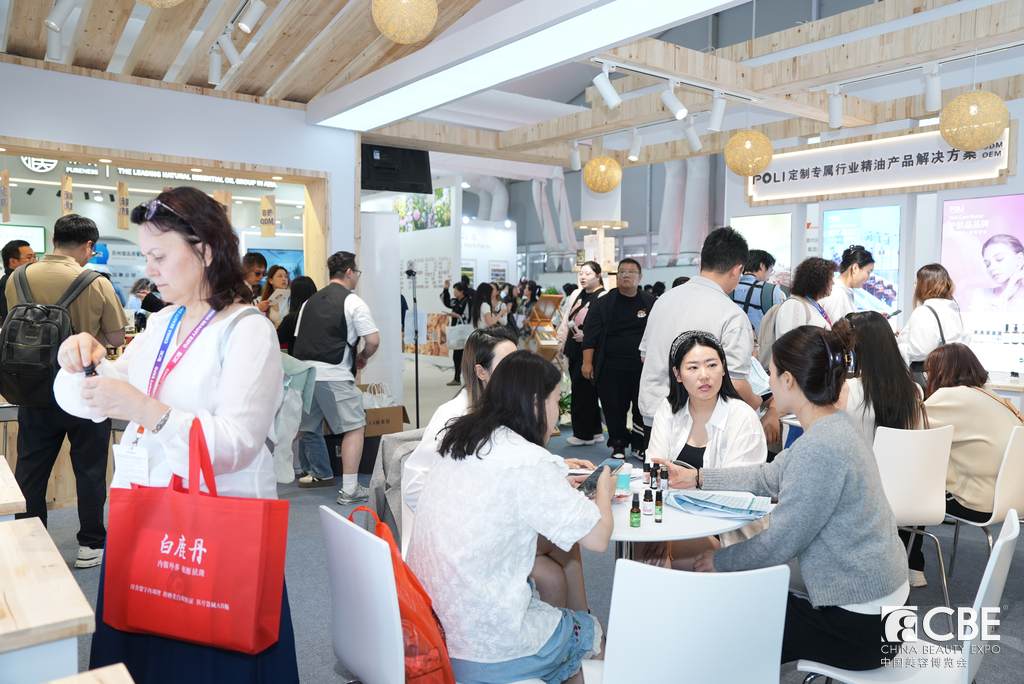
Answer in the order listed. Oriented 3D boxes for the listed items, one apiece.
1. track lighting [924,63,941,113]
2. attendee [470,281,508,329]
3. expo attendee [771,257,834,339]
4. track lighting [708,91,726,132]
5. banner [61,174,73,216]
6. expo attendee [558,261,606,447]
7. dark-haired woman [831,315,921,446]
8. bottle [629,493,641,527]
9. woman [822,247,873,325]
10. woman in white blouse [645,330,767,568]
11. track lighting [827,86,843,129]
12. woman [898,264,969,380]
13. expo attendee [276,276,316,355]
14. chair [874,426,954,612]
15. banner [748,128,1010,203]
[{"bbox_3d":[2.249,-1.358,4.100,0.090,0.250,0.080,-3,5,-44],"label":"track lighting"},{"bbox_3d":[-0.339,-0.050,11.052,0.360,1.580,0.480,-1,4,-15],"label":"attendee"},{"bbox_3d":[1.650,0.333,4.350,0.430,1.610,0.470,0,4,-7],"label":"expo attendee"},{"bbox_3d":[1.257,-1.410,4.700,0.085,0.240,0.115,-1,4,-18],"label":"track lighting"},{"bbox_3d":[-3.316,-1.054,5.726,0.020,0.380,0.130,1,4,7],"label":"banner"},{"bbox_3d":[0.654,0.124,6.925,0.380,1.650,0.460,-3,5,-38],"label":"expo attendee"},{"bbox_3d":[1.693,0.509,3.726,0.480,1.320,0.720,-1,4,-22],"label":"dark-haired woman"},{"bbox_3d":[0.340,0.467,2.130,0.030,0.098,0.030,1,4,9],"label":"bottle"},{"bbox_3d":[1.952,0.312,4.507,0.380,1.730,0.460,0,4,-6],"label":"woman"},{"bbox_3d":[0.688,0.595,2.798,0.480,1.265,0.680,2,4,18],"label":"woman in white blouse"},{"bbox_3d":[1.826,-1.327,4.350,0.085,0.240,0.085,-3,5,-38],"label":"track lighting"},{"bbox_3d":[2.784,0.288,5.006,0.460,1.600,0.340,1,4,8],"label":"woman"},{"bbox_3d":[-1.620,0.292,5.902,0.450,1.570,0.340,-2,4,-32],"label":"expo attendee"},{"bbox_3d":[1.754,0.801,3.655,0.430,0.870,0.500,0,4,-10],"label":"chair"},{"bbox_3d":[2.575,-1.299,5.684,0.060,0.370,1.940,-3,5,-38],"label":"banner"}]

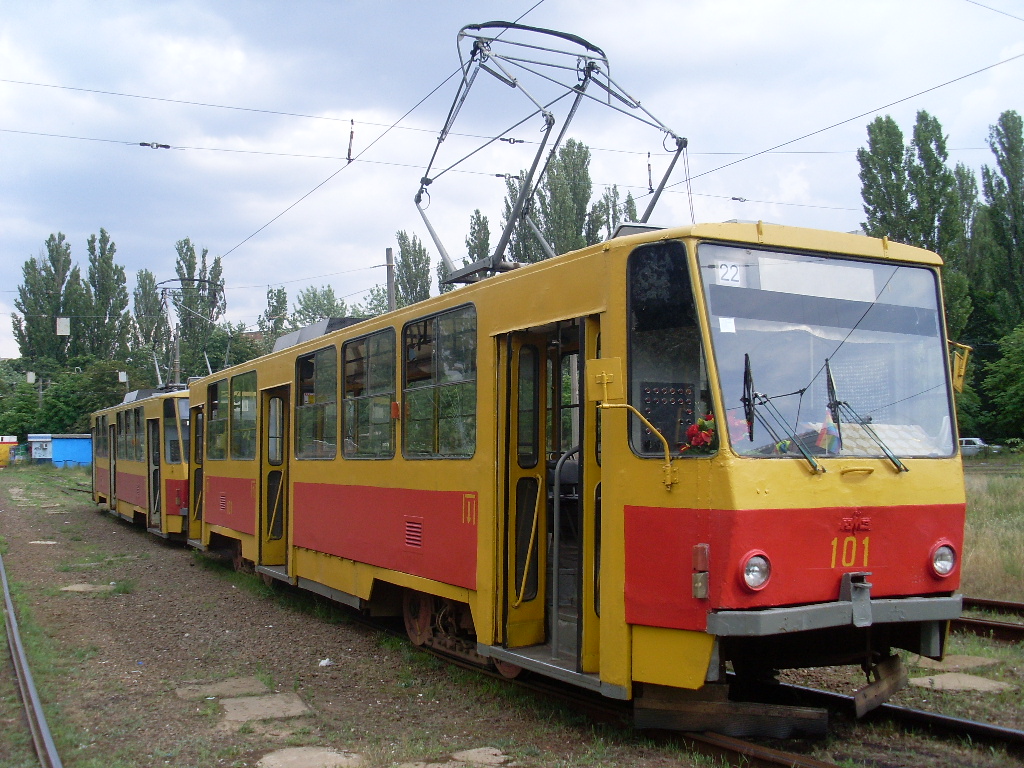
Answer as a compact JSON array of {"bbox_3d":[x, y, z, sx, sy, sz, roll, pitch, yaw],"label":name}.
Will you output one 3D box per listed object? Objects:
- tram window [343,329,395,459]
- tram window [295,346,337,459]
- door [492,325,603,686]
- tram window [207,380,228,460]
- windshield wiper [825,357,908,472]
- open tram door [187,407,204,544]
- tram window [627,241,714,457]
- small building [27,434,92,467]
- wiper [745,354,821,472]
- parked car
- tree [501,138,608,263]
[{"bbox_3d":[-1.364,0.129,10.569,0.060,1.170,1.531,1,-4,-26],"label":"tram window"},{"bbox_3d":[-2.124,0.235,12.109,0.060,1.170,1.581,1,-4,-26],"label":"tram window"},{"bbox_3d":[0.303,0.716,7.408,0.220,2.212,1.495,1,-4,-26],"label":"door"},{"bbox_3d":[-4.340,0.543,16.595,0.060,1.170,1.631,1,-4,-26],"label":"tram window"},{"bbox_3d":[2.055,0.174,6.501,0.500,0.650,0.090,1,-11,-26],"label":"windshield wiper"},{"bbox_3d":[-4.974,1.448,18.069,0.200,2.212,1.383,1,-4,-26],"label":"open tram door"},{"bbox_3d":[0.872,-0.198,6.269,0.581,1.218,0.060,-4,-5,44],"label":"tram window"},{"bbox_3d":[-36.453,5.424,92.250,5.700,2.650,2.500,-1,-4,0],"label":"small building"},{"bbox_3d":[1.494,0.163,6.247,0.470,0.650,0.090,1,-11,-26],"label":"wiper"},{"bbox_3d":[31.398,4.476,78.000,4.500,1.470,1.720,-3,-5,38],"label":"parked car"},{"bbox_3d":[2.945,-5.140,74.292,7.000,22.259,6.500,-1,-4,0],"label":"tree"}]

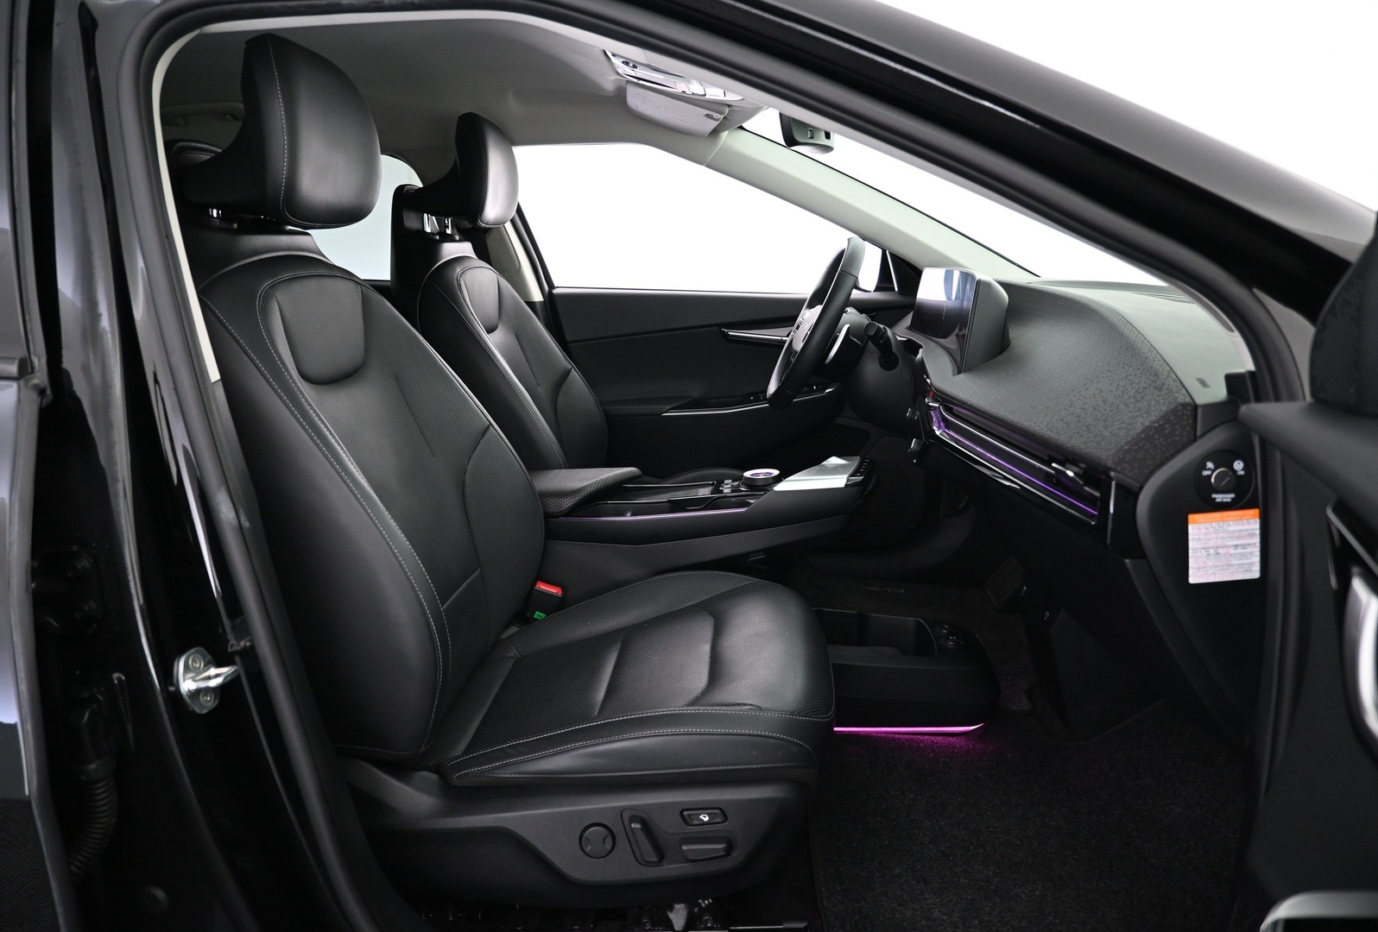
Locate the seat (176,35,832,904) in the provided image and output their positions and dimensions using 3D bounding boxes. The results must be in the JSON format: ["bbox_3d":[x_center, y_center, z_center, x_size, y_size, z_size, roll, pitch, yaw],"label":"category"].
[{"bbox_3d":[-0.236,-0.035,1.156,0.808,0.943,0.555,1,13,3],"label":"seat"}]

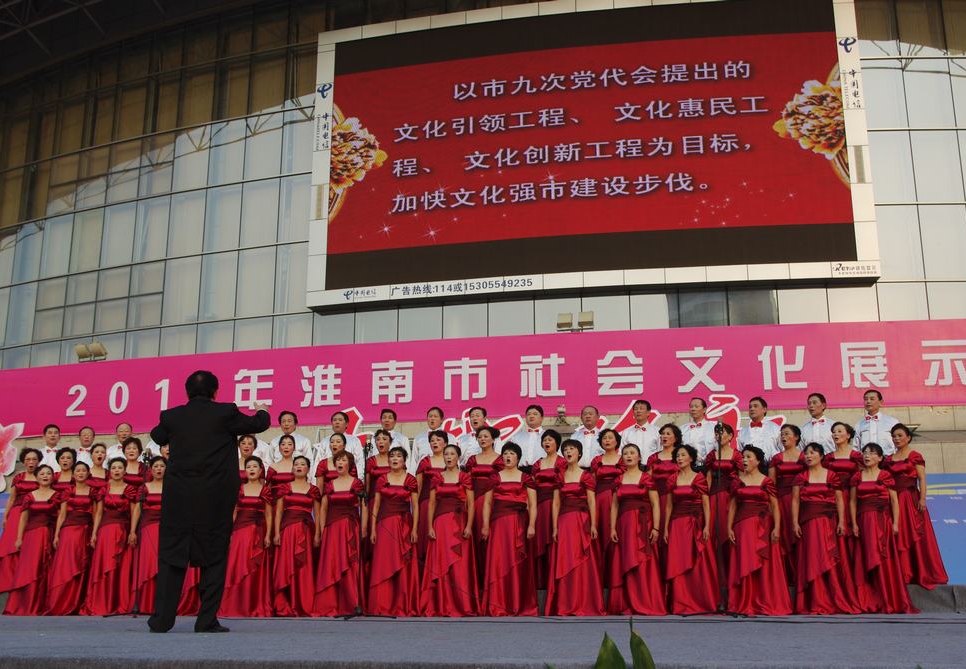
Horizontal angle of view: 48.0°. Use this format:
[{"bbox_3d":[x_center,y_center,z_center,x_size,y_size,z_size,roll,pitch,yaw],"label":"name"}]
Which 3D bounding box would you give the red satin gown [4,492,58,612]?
[{"bbox_3d":[-4.830,2.330,11.721,0.550,1.367,0.460,3,-13,-13],"label":"red satin gown"}]

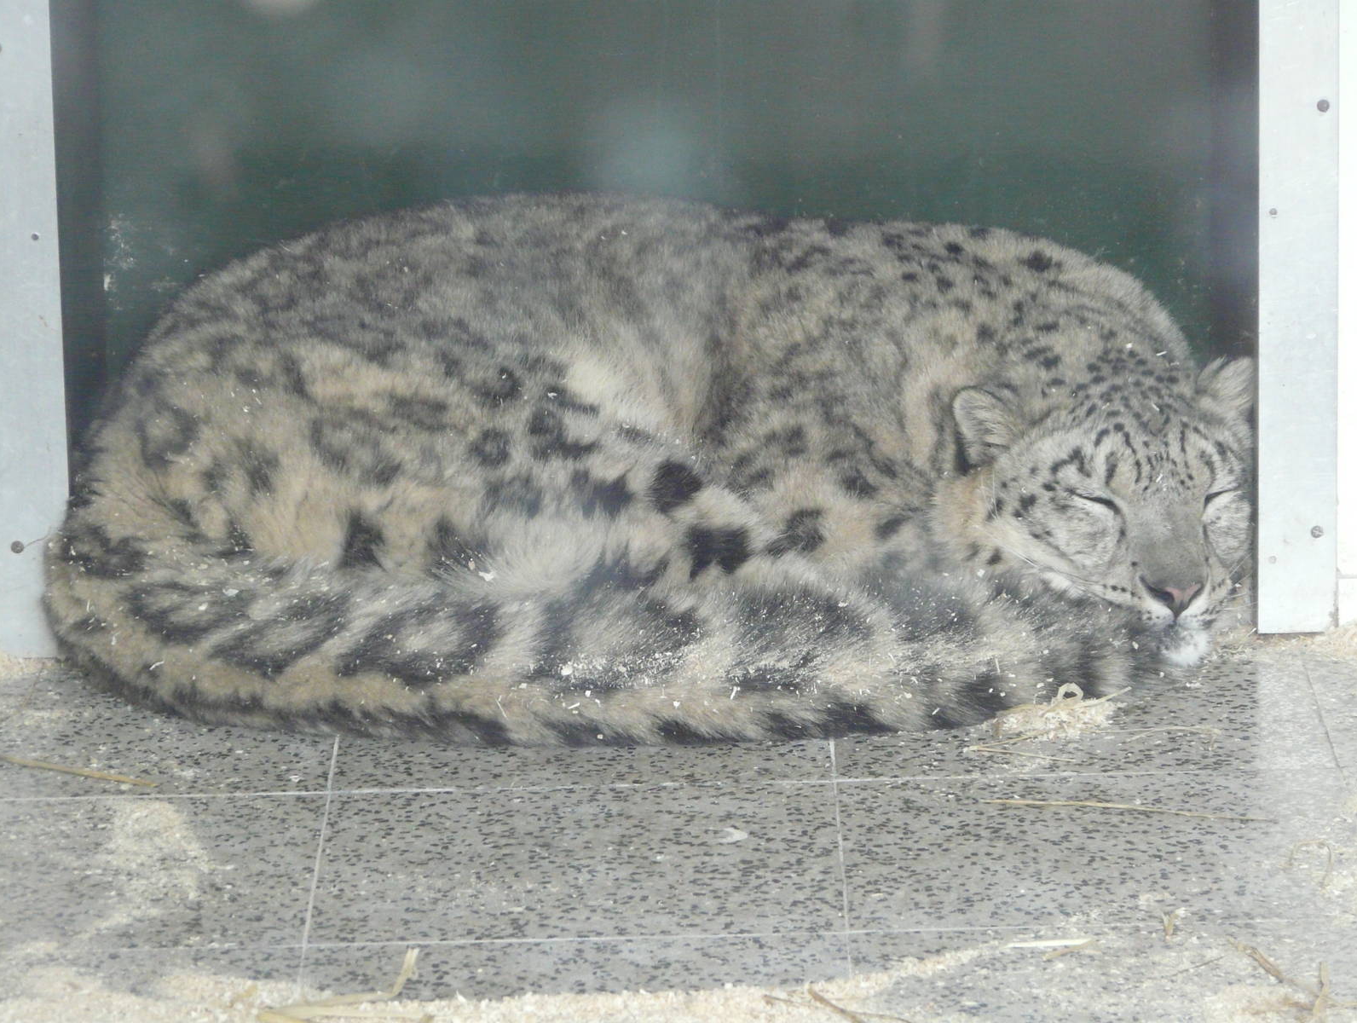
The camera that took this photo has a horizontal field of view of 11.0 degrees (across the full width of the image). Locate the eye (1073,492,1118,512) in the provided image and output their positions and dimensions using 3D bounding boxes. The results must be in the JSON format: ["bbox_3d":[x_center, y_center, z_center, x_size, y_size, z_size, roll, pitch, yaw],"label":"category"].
[{"bbox_3d":[0.270,-0.006,4.565,0.031,0.013,0.012,2,13,0],"label":"eye"}]

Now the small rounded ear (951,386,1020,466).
[{"bbox_3d":[0.201,-0.055,4.610,0.043,0.051,0.027,-11,12,3],"label":"small rounded ear"}]

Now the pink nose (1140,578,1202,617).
[{"bbox_3d":[0.316,0.055,4.525,0.041,0.026,0.021,-6,15,-9],"label":"pink nose"}]

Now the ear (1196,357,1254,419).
[{"bbox_3d":[0.362,-0.080,4.650,0.043,0.045,0.026,3,14,-18],"label":"ear"}]

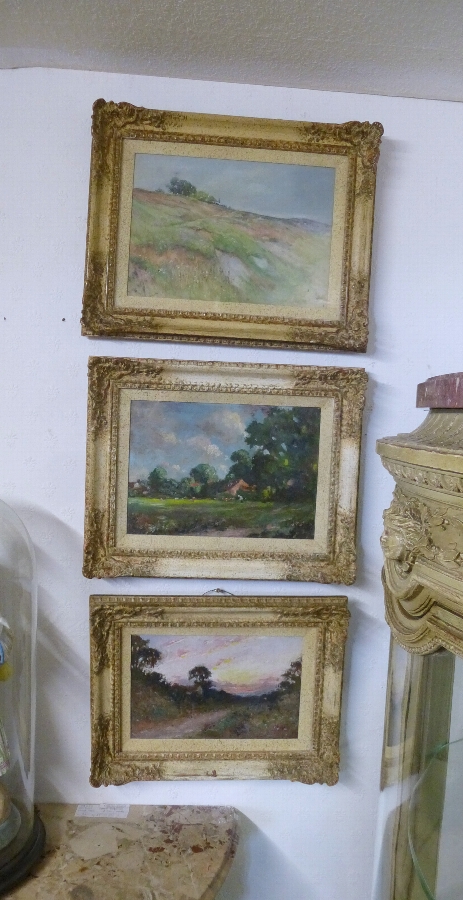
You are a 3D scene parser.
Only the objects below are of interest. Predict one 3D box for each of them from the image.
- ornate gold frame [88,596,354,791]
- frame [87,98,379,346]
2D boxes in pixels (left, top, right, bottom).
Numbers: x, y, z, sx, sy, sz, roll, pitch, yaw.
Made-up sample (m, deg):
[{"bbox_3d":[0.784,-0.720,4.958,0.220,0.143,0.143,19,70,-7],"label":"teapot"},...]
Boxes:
[{"bbox_3d":[-0.024,0.427,1.105,0.439,0.329,0.050,1,6,-2],"label":"ornate gold frame"},{"bbox_3d":[0.001,-0.375,1.070,0.483,0.382,0.050,3,1,-3],"label":"frame"}]

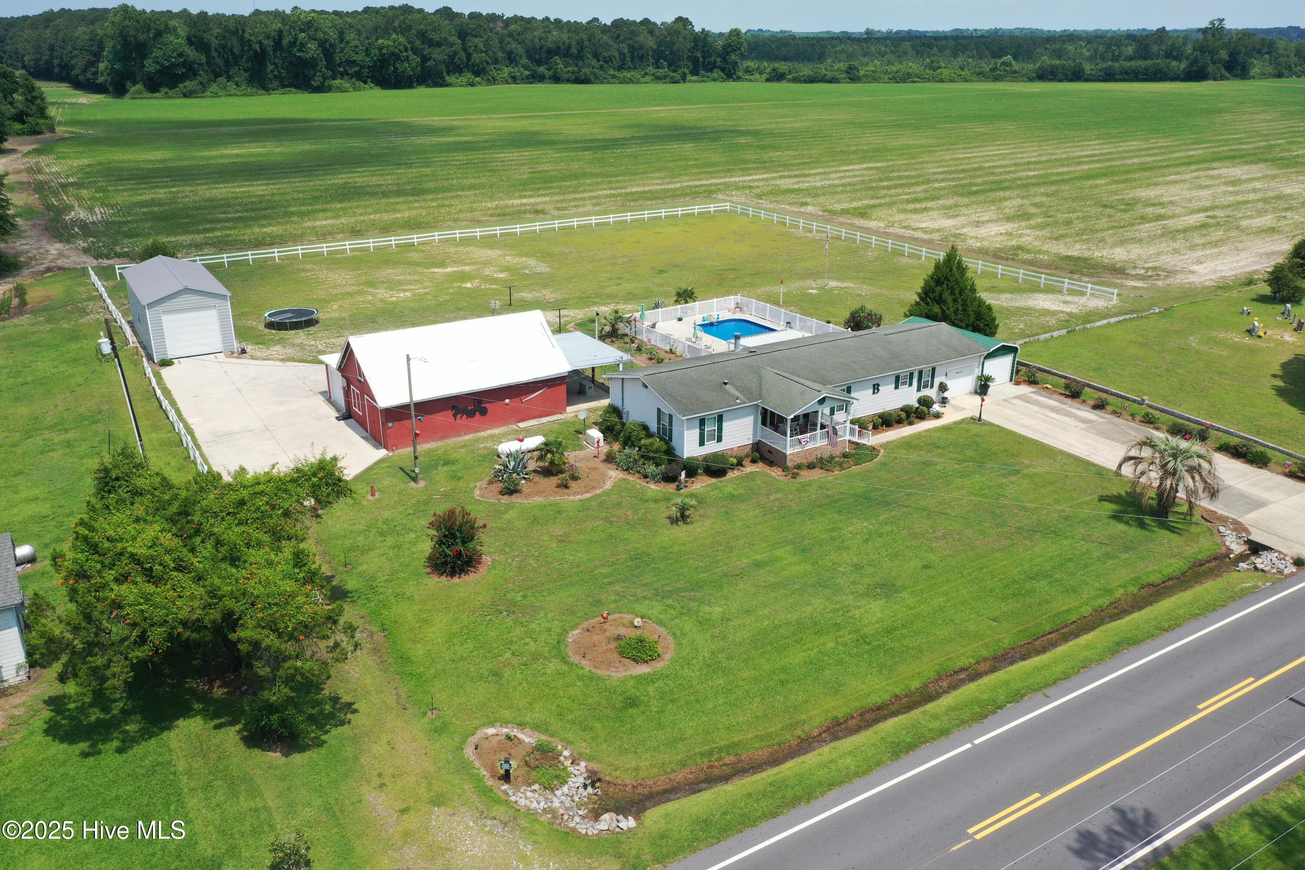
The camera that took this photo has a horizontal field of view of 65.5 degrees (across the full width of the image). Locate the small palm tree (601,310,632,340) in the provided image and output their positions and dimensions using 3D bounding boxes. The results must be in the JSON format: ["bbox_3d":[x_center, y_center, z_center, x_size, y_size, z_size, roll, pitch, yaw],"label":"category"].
[{"bbox_3d":[-2.980,-8.969,81.167,2.475,2.277,2.475,1,22,0],"label":"small palm tree"}]

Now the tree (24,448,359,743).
[{"bbox_3d":[-15.956,5.275,37.826,11.600,8.200,11.300,1,22,0],"label":"tree"}]

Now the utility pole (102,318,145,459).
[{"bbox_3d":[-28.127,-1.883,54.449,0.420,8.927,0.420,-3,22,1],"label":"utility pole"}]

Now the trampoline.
[{"bbox_3d":[-29.668,-9.505,83.612,4.505,0.891,4.505,-13,25,-30],"label":"trampoline"}]

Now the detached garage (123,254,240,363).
[{"bbox_3d":[-36.905,-10.142,78.948,5.982,5.396,12.352,-13,25,-30],"label":"detached garage"}]

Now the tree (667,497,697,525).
[{"bbox_3d":[1.536,3.785,51.366,1.485,1.287,1.485,1,22,0],"label":"tree"}]

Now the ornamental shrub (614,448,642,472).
[{"bbox_3d":[-1.352,1.360,57.288,1.613,1.298,1.613,1,22,0],"label":"ornamental shrub"}]

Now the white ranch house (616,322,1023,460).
[{"bbox_3d":[12.144,-3.697,66.392,28.611,4.207,11.633,-13,25,-30],"label":"white ranch house"}]

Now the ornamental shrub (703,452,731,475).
[{"bbox_3d":[3.627,1.680,56.871,1.485,1.337,1.485,1,22,0],"label":"ornamental shrub"}]

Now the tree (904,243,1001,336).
[{"bbox_3d":[23.575,-11.054,80.357,7.500,7.700,7.500,1,22,0],"label":"tree"}]

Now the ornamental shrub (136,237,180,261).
[{"bbox_3d":[-50.044,-18.451,102.146,4.752,3.267,4.554,-13,25,-30],"label":"ornamental shrub"}]

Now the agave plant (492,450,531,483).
[{"bbox_3d":[-7.771,1.727,55.815,2.112,1.588,2.112,1,22,0],"label":"agave plant"}]

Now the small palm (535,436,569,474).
[{"bbox_3d":[-5.631,1.088,56.895,1.936,2.013,1.936,1,22,0],"label":"small palm"}]

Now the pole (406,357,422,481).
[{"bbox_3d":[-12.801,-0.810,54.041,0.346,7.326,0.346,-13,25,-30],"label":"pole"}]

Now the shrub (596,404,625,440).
[{"bbox_3d":[-2.570,-0.820,61.624,1.736,2.103,1.736,1,22,0],"label":"shrub"}]

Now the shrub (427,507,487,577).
[{"bbox_3d":[-8.929,4.754,46.217,2.692,3.071,2.692,1,22,0],"label":"shrub"}]

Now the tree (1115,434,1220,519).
[{"bbox_3d":[26.403,2.240,51.796,5.148,4.356,5.148,-13,25,-30],"label":"tree"}]

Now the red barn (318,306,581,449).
[{"bbox_3d":[-13.670,-4.710,65.879,12.650,5.950,11.740,-14,26,-31],"label":"red barn"}]

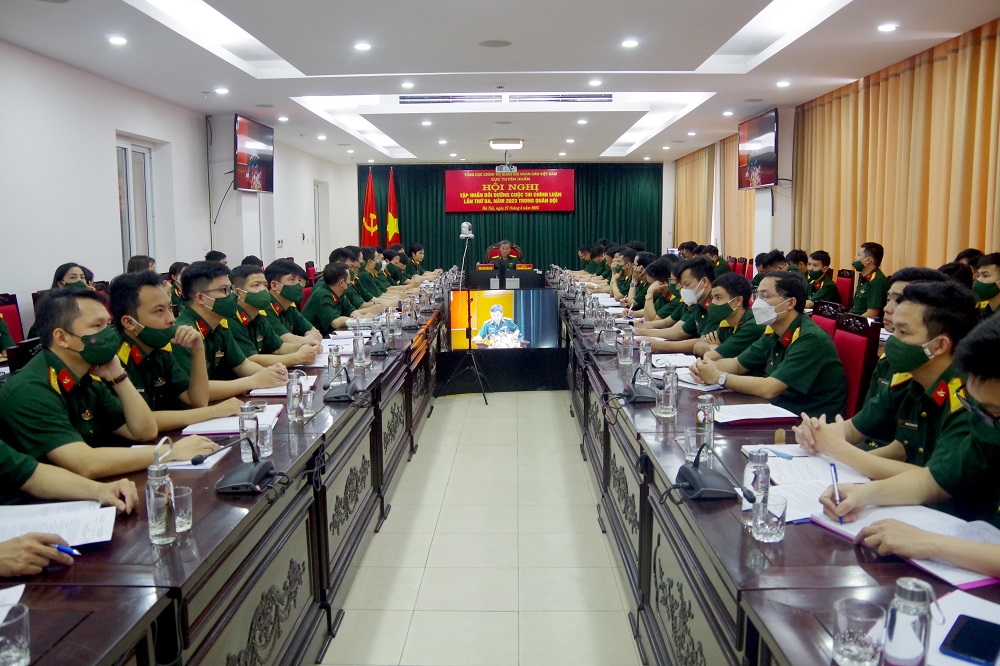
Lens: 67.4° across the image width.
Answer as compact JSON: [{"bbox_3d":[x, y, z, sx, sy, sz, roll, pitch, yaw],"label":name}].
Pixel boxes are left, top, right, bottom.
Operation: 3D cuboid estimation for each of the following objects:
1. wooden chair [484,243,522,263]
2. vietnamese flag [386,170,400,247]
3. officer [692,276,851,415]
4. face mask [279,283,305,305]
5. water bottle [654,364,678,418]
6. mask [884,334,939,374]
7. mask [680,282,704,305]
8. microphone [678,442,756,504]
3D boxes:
[{"bbox_3d":[0.083,-0.697,11.414,0.640,1.200,0.600,0,8,1],"label":"wooden chair"},{"bbox_3d":[-1.998,-2.205,14.120,0.380,1.750,0.280,0,8,1],"label":"vietnamese flag"},{"bbox_3d":[1.226,0.376,3.516,0.720,1.310,0.540,-2,8,-7],"label":"officer"},{"bbox_3d":[-1.168,-0.221,4.200,0.090,0.115,0.145,9,11,24],"label":"face mask"},{"bbox_3d":[0.678,0.226,2.970,0.064,0.195,0.064,0,8,1],"label":"water bottle"},{"bbox_3d":[1.232,0.061,2.250,0.110,0.120,0.140,-1,8,-1],"label":"mask"},{"bbox_3d":[1.078,-0.224,4.200,0.090,0.120,0.145,-18,14,-20],"label":"mask"},{"bbox_3d":[0.588,0.368,2.020,0.190,0.157,0.200,2,9,19],"label":"microphone"}]

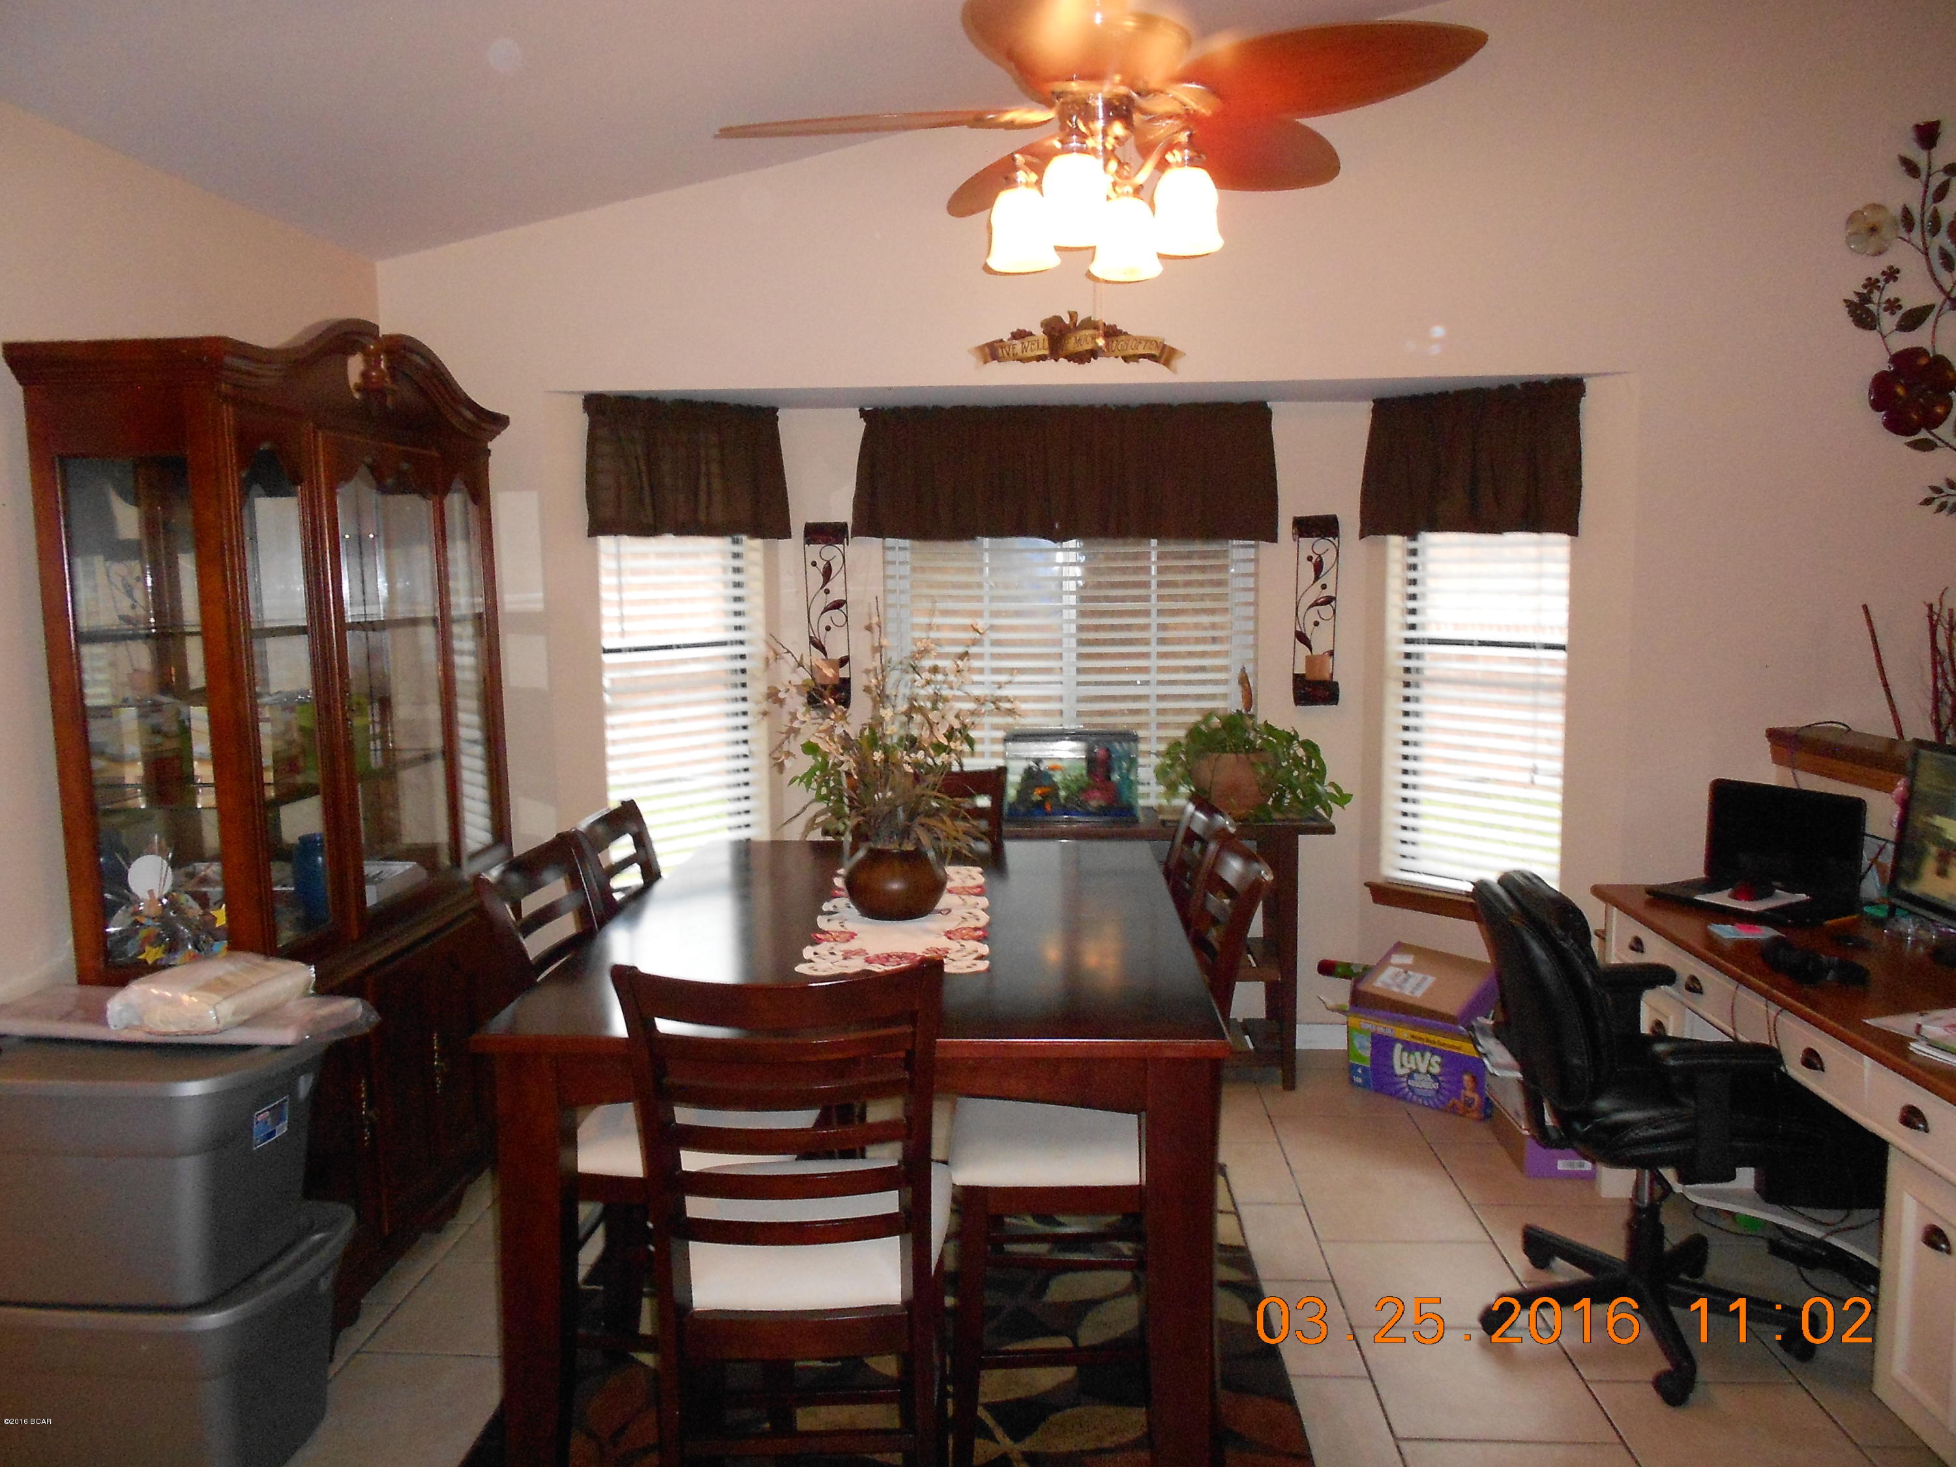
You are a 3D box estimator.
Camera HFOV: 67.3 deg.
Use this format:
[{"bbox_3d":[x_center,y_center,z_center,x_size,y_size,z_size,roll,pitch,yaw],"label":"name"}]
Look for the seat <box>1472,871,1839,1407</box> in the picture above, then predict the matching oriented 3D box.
[{"bbox_3d":[1.341,0.759,3.039,0.667,0.972,0.634,0,6,8],"label":"seat"}]

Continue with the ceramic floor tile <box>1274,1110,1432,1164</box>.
[{"bbox_3d":[1.050,1.151,4.100,0.406,0.012,0.406,0,6,3],"label":"ceramic floor tile"}]

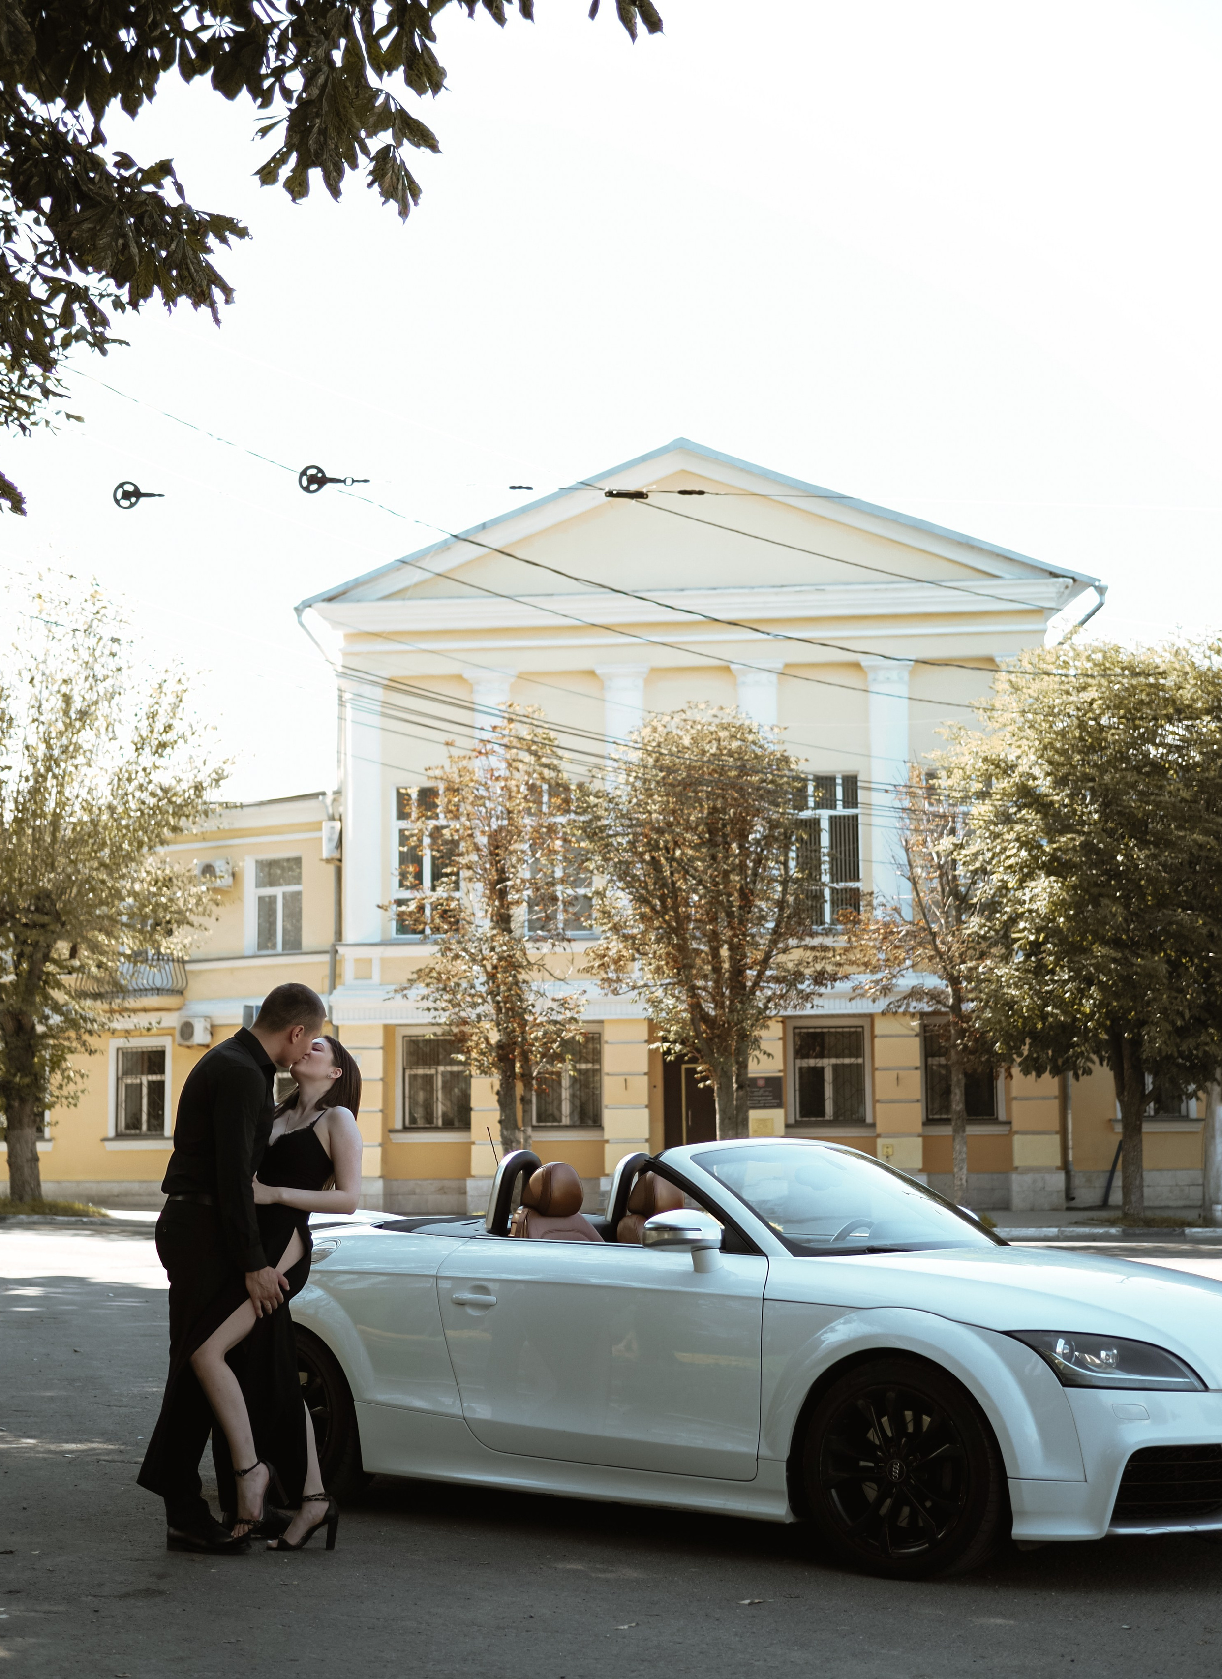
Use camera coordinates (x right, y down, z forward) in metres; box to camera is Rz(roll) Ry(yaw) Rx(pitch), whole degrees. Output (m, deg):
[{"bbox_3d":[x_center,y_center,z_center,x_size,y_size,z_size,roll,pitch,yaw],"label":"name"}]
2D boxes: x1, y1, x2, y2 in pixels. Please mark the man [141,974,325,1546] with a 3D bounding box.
[{"bbox_3d":[-1.250,1.389,8.011,0.580,1.838,0.540,1,-7,-13],"label":"man"}]

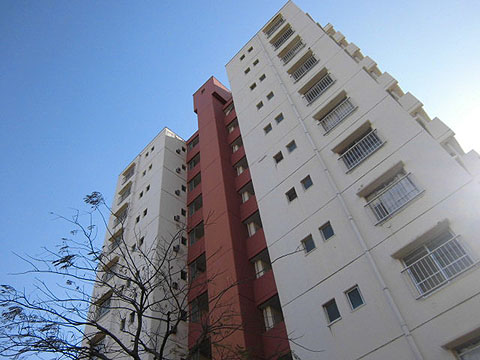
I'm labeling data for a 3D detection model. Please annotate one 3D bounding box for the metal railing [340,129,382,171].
[{"bbox_3d":[4.615,-1.075,13.726,0.096,0.931,1.834,34,-64,-30],"label":"metal railing"}]

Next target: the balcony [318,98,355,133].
[{"bbox_3d":[4.359,-2.748,15.963,0.384,0.931,1.843,34,-64,-30],"label":"balcony"}]

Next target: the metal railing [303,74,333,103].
[{"bbox_3d":[4.031,-4.470,18.139,0.384,0.931,1.824,34,-64,-30],"label":"metal railing"}]

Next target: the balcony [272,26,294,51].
[{"bbox_3d":[3.025,-9.728,24.831,0.250,0.911,1.829,35,-64,-30],"label":"balcony"}]

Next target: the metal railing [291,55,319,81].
[{"bbox_3d":[3.678,-6.276,20.470,0.120,0.911,1.829,35,-64,-30],"label":"metal railing"}]

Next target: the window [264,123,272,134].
[{"bbox_3d":[1.577,-2.783,19.987,0.120,0.674,0.493,35,-64,-30],"label":"window"}]

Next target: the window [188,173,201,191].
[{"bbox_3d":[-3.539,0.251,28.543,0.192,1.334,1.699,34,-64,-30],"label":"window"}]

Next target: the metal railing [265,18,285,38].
[{"bbox_3d":[2.698,-11.454,27.012,0.250,0.911,1.829,35,-64,-30],"label":"metal railing"}]

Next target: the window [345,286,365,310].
[{"bbox_3d":[3.486,3.590,10.936,0.120,0.674,0.493,35,-64,-30],"label":"window"}]

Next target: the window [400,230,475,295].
[{"bbox_3d":[5.399,2.320,9.905,0.163,1.402,1.584,34,-64,-30],"label":"window"}]

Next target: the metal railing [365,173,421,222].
[{"bbox_3d":[4.985,0.627,11.748,0.250,0.911,1.829,35,-64,-30],"label":"metal railing"}]

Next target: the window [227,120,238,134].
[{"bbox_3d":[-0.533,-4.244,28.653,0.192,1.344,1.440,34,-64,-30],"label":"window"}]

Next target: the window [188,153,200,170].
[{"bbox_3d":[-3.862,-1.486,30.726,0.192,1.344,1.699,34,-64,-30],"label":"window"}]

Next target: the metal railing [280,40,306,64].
[{"bbox_3d":[3.351,-8.002,22.651,0.120,0.911,1.829,35,-64,-30],"label":"metal railing"}]

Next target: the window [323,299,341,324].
[{"bbox_3d":[2.885,4.122,11.196,0.134,0.682,0.499,34,-64,-30],"label":"window"}]

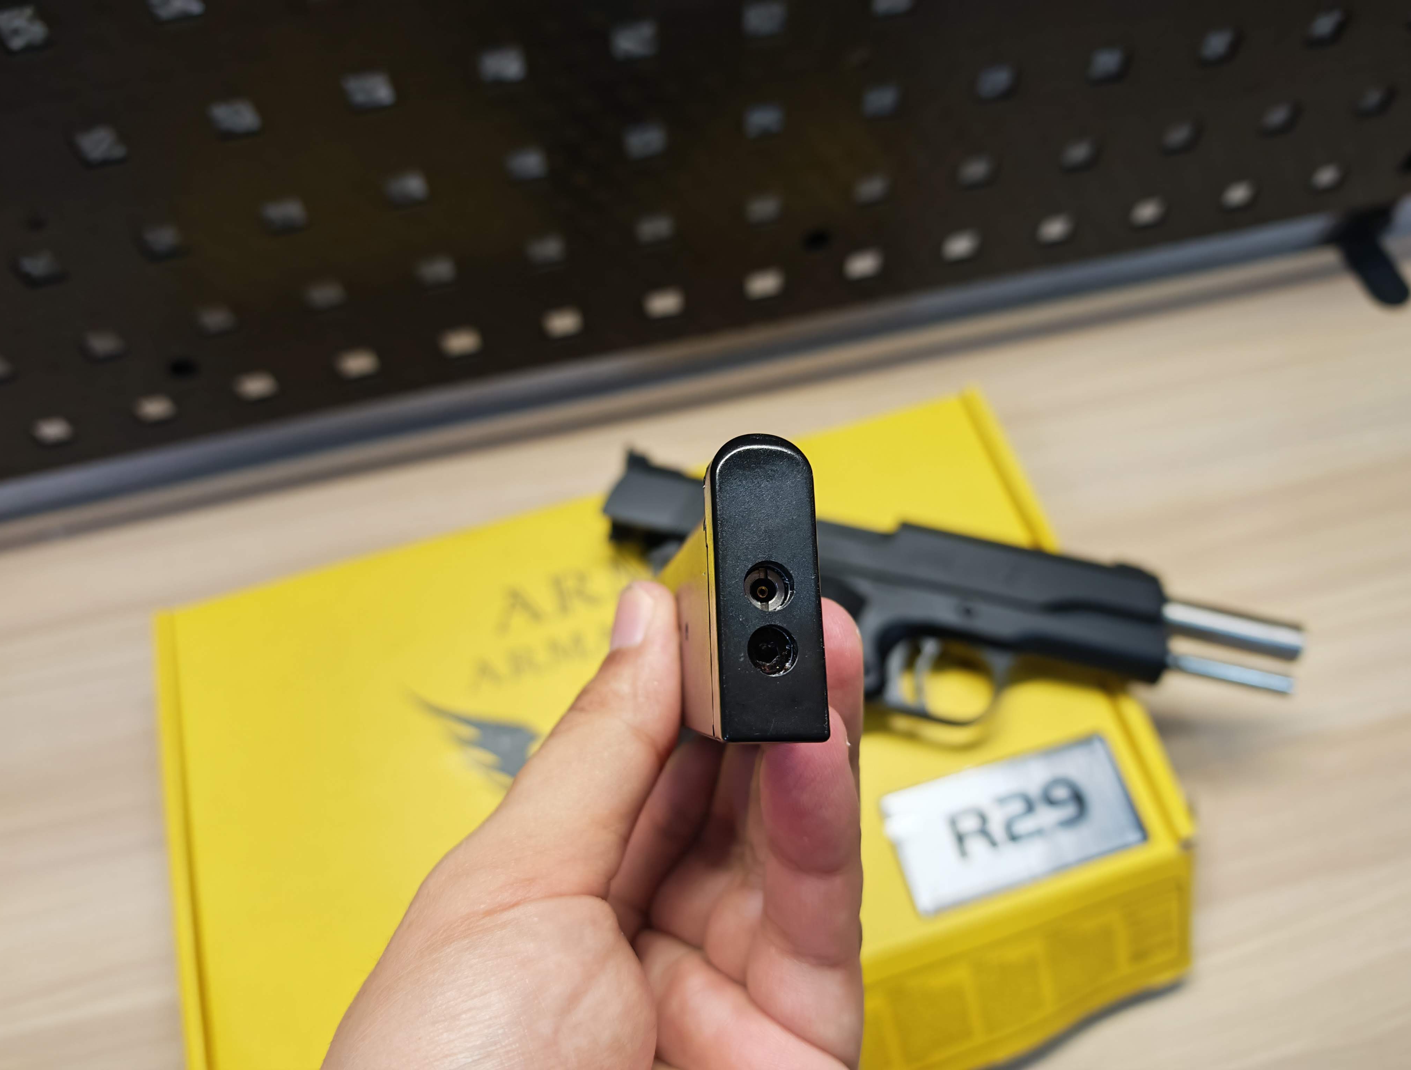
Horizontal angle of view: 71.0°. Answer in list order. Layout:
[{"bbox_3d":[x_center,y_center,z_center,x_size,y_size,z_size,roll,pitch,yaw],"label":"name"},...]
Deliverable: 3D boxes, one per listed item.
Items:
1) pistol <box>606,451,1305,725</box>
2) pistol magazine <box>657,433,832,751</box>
[{"bbox_3d":[0.072,0.050,0.320,0.233,0.035,0.138,10,64,8],"label":"pistol"},{"bbox_3d":[0.001,0.015,0.186,0.014,0.121,0.041,1,81,-8],"label":"pistol magazine"}]

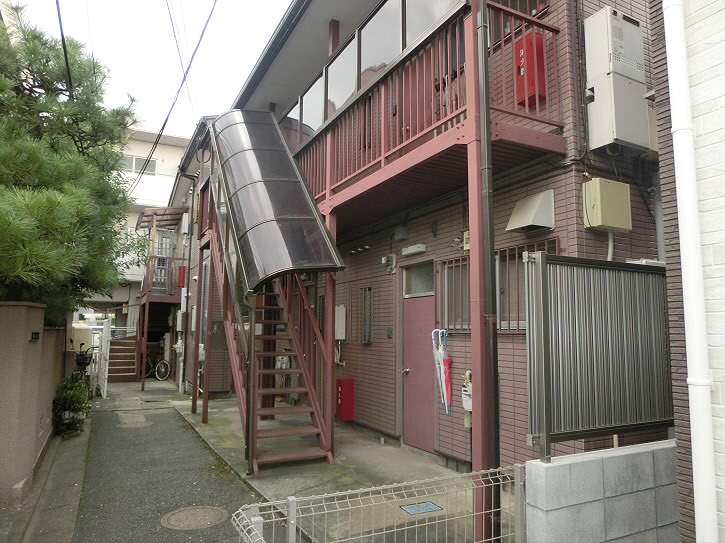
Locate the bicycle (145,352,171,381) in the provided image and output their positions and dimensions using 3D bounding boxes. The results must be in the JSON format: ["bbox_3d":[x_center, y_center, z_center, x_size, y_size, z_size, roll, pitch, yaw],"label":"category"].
[{"bbox_3d":[-6.352,2.787,15.191,1.620,0.970,0.550,-4,-8,31],"label":"bicycle"}]

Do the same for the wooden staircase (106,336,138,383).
[{"bbox_3d":[-7.155,2.583,14.962,0.880,1.320,1.350,4,-8,-27],"label":"wooden staircase"}]

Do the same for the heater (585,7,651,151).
[{"bbox_3d":[2.362,-1.744,4.667,0.460,1.260,0.250,4,-8,-27],"label":"heater"}]

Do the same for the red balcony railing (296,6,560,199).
[{"bbox_3d":[0.265,-1.567,6.513,1.050,0.980,4.800,4,-8,-27],"label":"red balcony railing"}]

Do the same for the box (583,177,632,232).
[{"bbox_3d":[2.189,-0.580,4.492,0.400,0.425,0.165,4,-8,-27],"label":"box"}]

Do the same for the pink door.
[{"bbox_3d":[0.741,1.262,6.435,0.060,1.910,0.730,4,-8,-27],"label":"pink door"}]

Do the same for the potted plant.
[{"bbox_3d":[-4.579,2.054,7.973,0.500,0.790,0.800,4,-8,-27],"label":"potted plant"}]

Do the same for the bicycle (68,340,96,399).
[{"bbox_3d":[-6.318,2.262,11.407,0.580,1.100,1.700,4,-8,-27],"label":"bicycle"}]

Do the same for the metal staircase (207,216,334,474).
[{"bbox_3d":[-1.389,0.502,6.902,0.940,3.570,3.100,4,-8,-27],"label":"metal staircase"}]

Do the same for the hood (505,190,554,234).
[{"bbox_3d":[1.557,-0.572,4.703,0.290,0.370,0.330,4,-8,-27],"label":"hood"}]

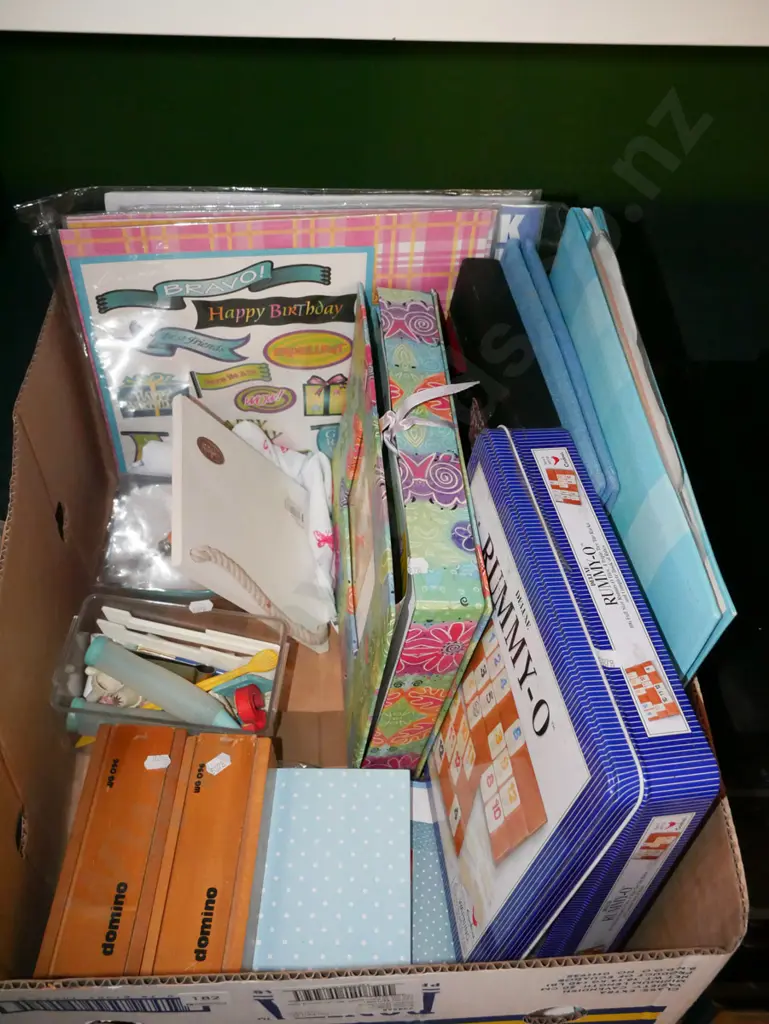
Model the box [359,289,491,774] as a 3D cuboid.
[{"bbox_3d":[0.003,0.023,0.752,0.058,0.247,0.289,3,49,-10],"label":"box"}]

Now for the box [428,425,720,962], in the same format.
[{"bbox_3d":[0.092,0.130,0.658,0.075,0.264,0.261,-1,46,-13],"label":"box"}]

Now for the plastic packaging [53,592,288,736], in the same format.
[{"bbox_3d":[-0.159,0.131,0.785,0.162,0.055,0.104,6,50,4],"label":"plastic packaging"}]

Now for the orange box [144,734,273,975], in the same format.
[{"bbox_3d":[-0.118,0.247,0.693,0.061,0.042,0.180,3,49,1],"label":"orange box"}]

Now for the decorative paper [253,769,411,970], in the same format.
[{"bbox_3d":[-0.033,0.262,0.730,0.105,0.020,0.152,1,49,1],"label":"decorative paper"}]

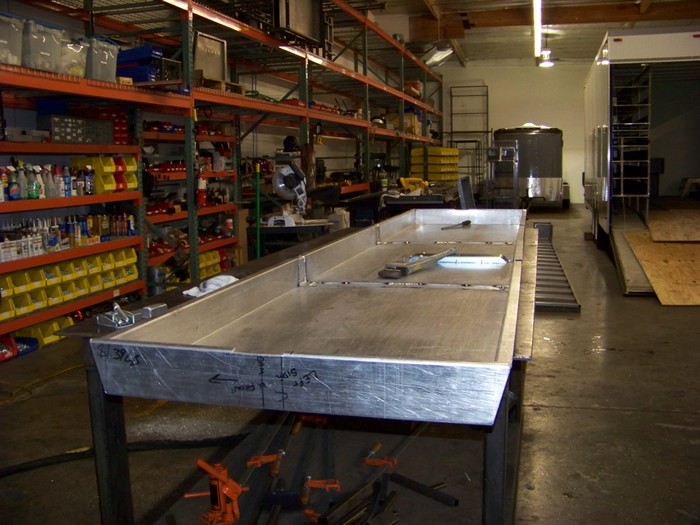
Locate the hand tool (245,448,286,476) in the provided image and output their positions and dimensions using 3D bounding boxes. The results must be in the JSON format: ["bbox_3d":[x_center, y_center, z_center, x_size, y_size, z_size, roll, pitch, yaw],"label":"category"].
[{"bbox_3d":[-0.398,0.962,3.508,0.168,0.050,0.165,-16,6,8],"label":"hand tool"}]

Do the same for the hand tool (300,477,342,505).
[{"bbox_3d":[-0.130,1.019,3.261,0.175,0.050,0.190,-1,8,2],"label":"hand tool"}]

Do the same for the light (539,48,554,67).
[{"bbox_3d":[4.944,-5.148,18.300,0.380,0.410,0.380,1,8,15],"label":"light"}]

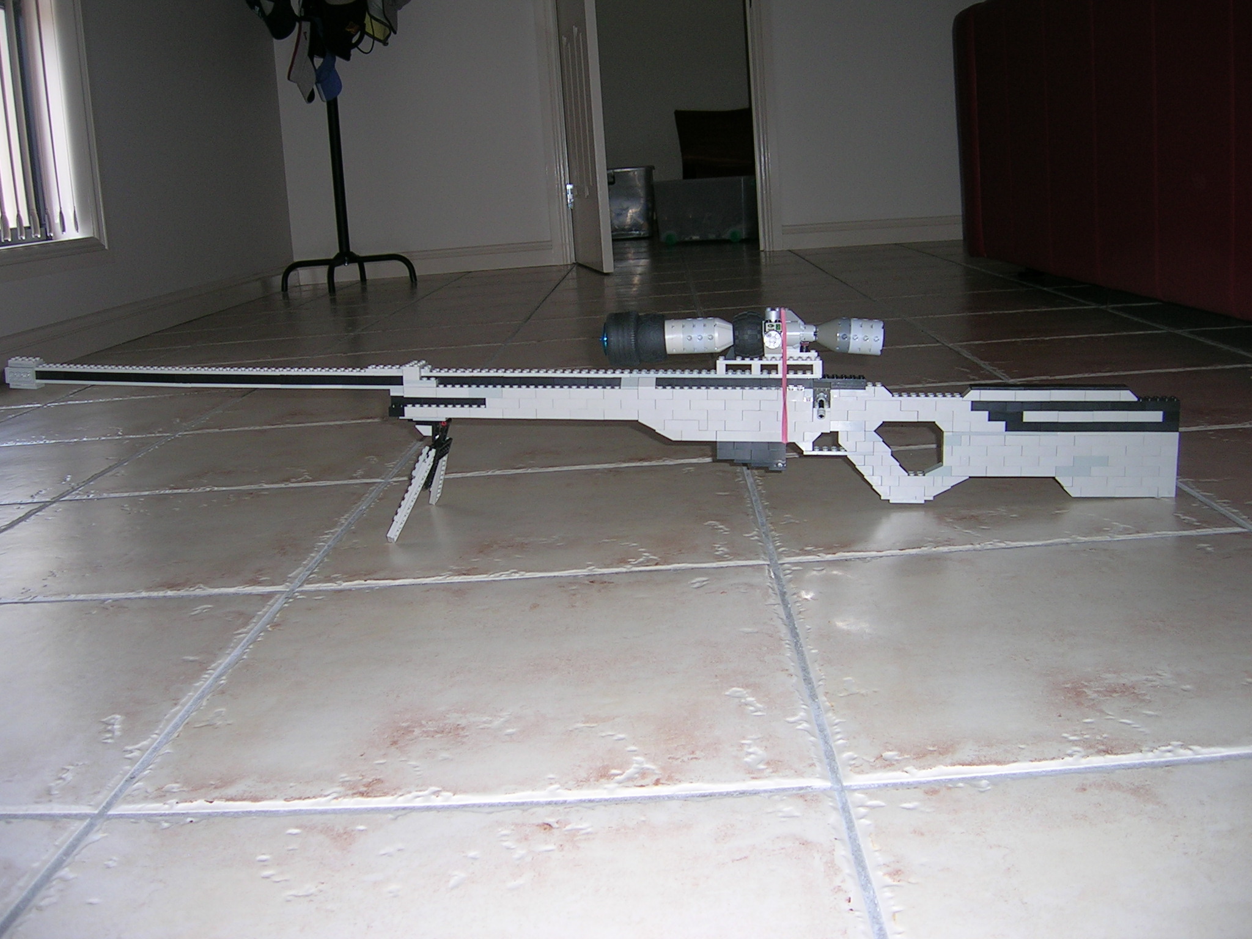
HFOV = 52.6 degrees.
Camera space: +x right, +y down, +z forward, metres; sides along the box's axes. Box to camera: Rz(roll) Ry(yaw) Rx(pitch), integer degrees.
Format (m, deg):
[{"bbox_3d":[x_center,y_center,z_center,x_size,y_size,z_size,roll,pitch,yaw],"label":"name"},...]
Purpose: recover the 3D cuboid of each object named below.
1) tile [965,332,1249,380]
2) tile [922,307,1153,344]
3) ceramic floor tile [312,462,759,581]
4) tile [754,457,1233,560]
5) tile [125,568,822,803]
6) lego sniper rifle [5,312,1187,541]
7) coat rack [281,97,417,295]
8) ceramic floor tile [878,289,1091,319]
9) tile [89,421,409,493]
[{"bbox_3d":[0.735,-0.174,1.935,0.395,0.010,0.390,-4,13,2],"label":"tile"},{"bbox_3d":[0.747,-0.262,2.310,0.395,0.010,0.390,-4,13,2],"label":"tile"},{"bbox_3d":[-0.073,0.049,1.219,0.395,0.010,0.390,-4,13,2],"label":"ceramic floor tile"},{"bbox_3d":[0.324,0.024,1.202,0.395,0.010,0.390,-4,13,2],"label":"tile"},{"bbox_3d":[-0.083,0.137,0.844,0.395,0.010,0.390,-4,13,2],"label":"tile"},{"bbox_3d":[-0.075,-0.050,1.195,1.155,0.195,0.140,0,14,9],"label":"lego sniper rifle"},{"bbox_3d":[-1.044,-1.496,4.316,0.500,1.720,0.500,-4,13,2],"label":"coat rack"},{"bbox_3d":[0.758,-0.350,2.685,0.395,0.010,0.390,-4,13,2],"label":"ceramic floor tile"},{"bbox_3d":[-0.459,-0.014,1.610,0.395,0.010,0.390,-4,13,2],"label":"tile"}]

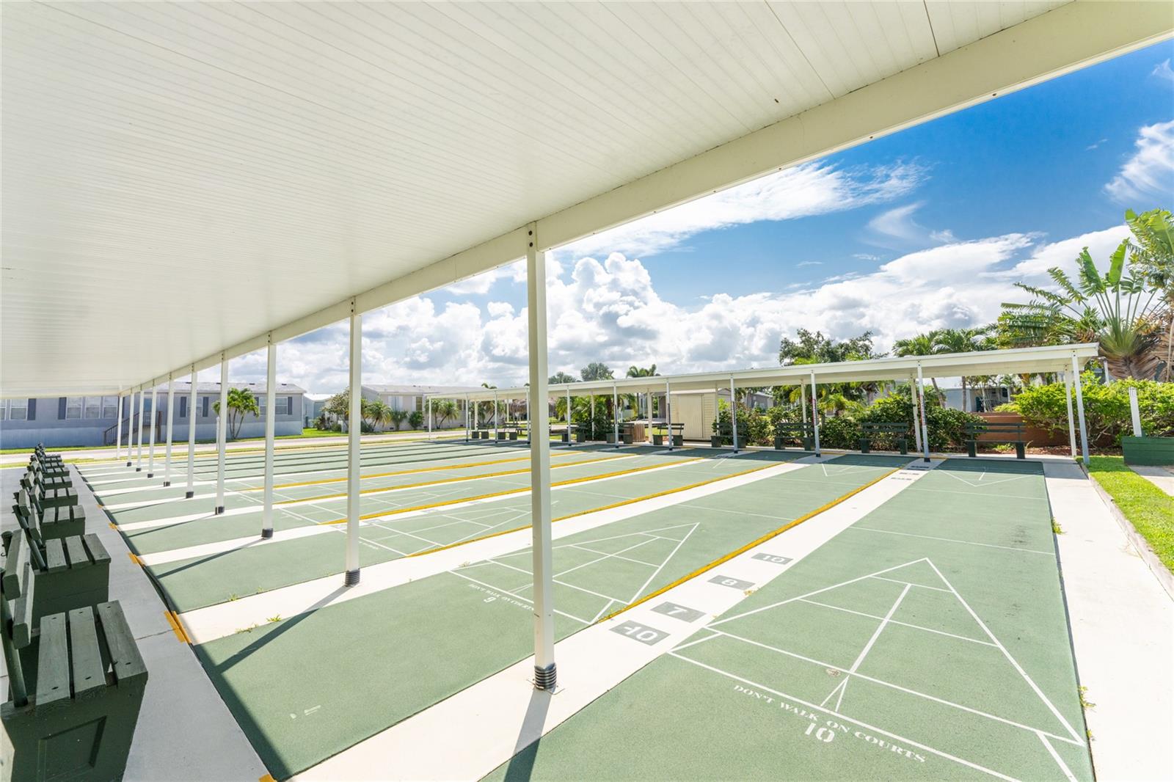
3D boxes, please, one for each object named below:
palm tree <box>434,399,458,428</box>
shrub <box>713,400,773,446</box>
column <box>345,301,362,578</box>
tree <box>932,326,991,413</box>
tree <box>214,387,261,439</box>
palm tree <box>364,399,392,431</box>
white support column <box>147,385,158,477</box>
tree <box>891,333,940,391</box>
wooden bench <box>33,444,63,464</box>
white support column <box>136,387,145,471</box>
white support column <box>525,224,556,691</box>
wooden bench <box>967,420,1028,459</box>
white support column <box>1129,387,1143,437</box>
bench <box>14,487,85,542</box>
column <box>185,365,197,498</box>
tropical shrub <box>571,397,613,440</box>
[{"bbox_3d":[-14.937,2.417,48.066,2.300,3.098,2.185,0,-3,-17],"label":"palm tree"},{"bbox_3d":[6.746,1.400,19.920,2.427,2.002,1.900,-2,-3,19],"label":"shrub"},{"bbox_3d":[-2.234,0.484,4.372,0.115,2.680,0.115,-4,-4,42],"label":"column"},{"bbox_3d":[21.438,-0.676,26.125,2.750,5.825,2.612,-3,-3,39],"label":"tree"},{"bbox_3d":[-26.097,1.709,34.039,2.823,3.968,2.800,1,-3,-37],"label":"tree"},{"bbox_3d":[-19.939,2.316,43.515,2.465,3.061,2.300,0,-3,-25],"label":"palm tree"},{"bbox_3d":[-11.923,1.035,12.550,0.085,2.560,0.085,-3,-4,42],"label":"white support column"},{"bbox_3d":[19.089,-0.518,26.120,2.750,5.610,2.612,-3,-3,36],"label":"tree"},{"bbox_3d":[-16.109,2.037,13.709,1.340,0.960,0.500,-4,-4,41],"label":"wooden bench"},{"bbox_3d":[-13.856,1.149,14.195,0.085,2.560,0.085,-3,-4,42],"label":"white support column"},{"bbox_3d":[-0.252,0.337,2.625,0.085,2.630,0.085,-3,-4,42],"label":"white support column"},{"bbox_3d":[11.873,1.453,13.255,1.320,0.950,0.500,-3,-4,42],"label":"wooden bench"},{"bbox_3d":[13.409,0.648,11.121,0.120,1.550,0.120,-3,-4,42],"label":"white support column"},{"bbox_3d":[-6.099,1.423,5.237,1.250,0.930,0.500,-3,-4,42],"label":"bench"},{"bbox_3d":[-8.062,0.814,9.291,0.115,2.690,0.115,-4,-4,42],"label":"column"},{"bbox_3d":[0.282,1.538,25.529,2.360,2.463,1.900,-1,-3,1],"label":"tropical shrub"}]

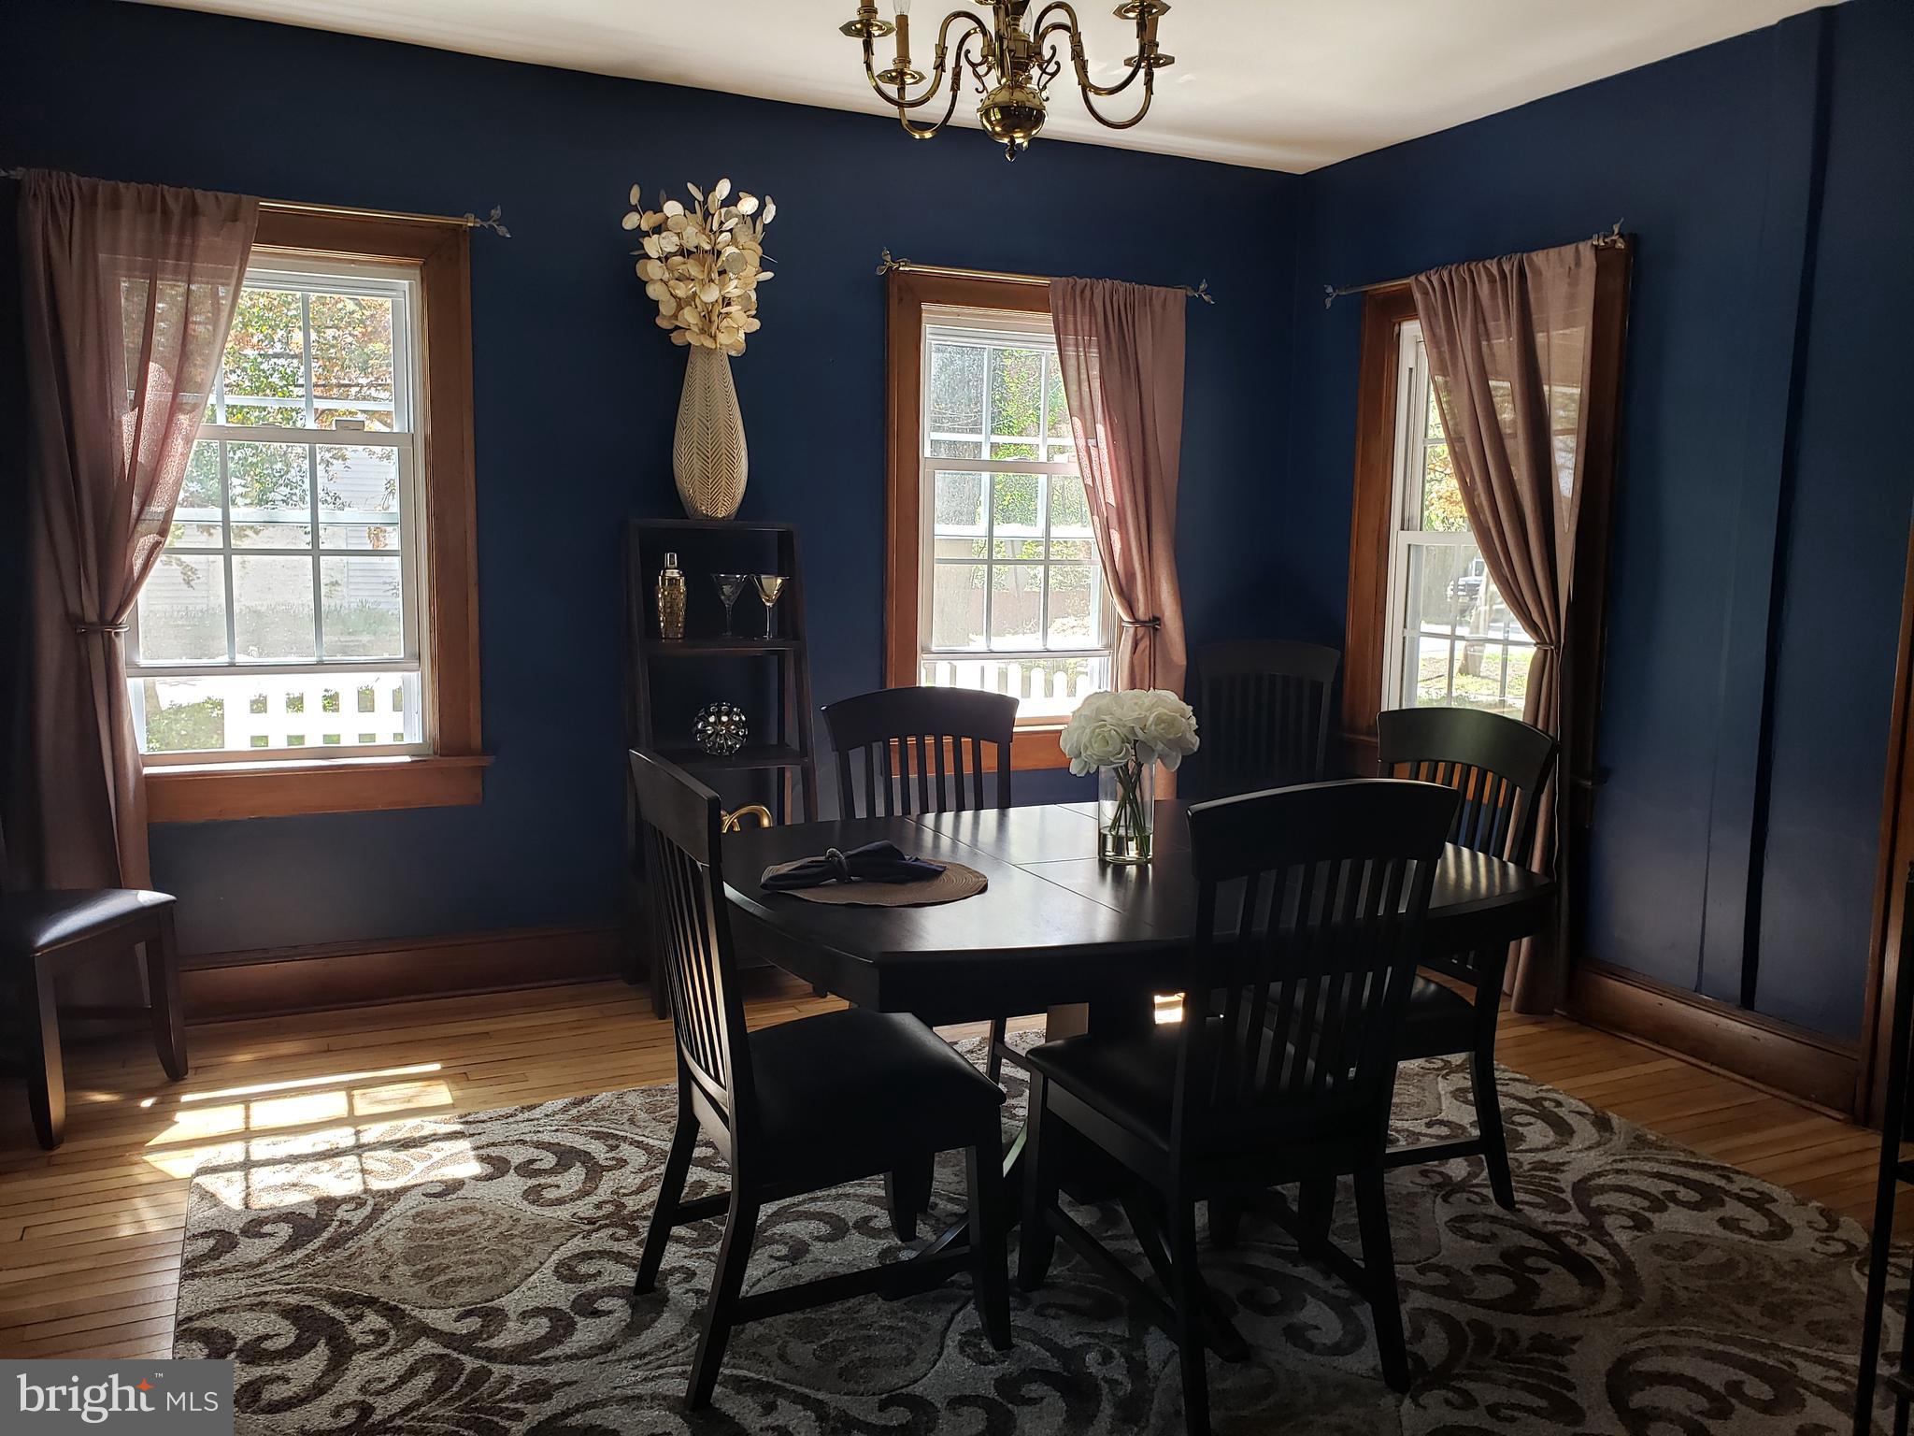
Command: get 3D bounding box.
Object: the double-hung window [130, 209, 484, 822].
[{"bbox_3d":[-1.853,-0.546,3.939,1.074,1.646,0.095,-3,8,-26],"label":"double-hung window"}]

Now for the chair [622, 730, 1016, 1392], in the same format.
[{"bbox_3d":[-0.245,0.551,2.467,0.564,1.002,0.506,-3,8,-24],"label":"chair"}]

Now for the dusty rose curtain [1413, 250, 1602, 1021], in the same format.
[{"bbox_3d":[1.565,-0.247,4.320,0.122,2.176,0.734,-3,8,-26],"label":"dusty rose curtain"}]

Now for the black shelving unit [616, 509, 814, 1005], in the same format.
[{"bbox_3d":[-0.694,0.125,4.240,0.517,1.394,0.408,-3,8,-26],"label":"black shelving unit"}]

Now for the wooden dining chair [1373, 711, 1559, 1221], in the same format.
[{"bbox_3d":[0.833,0.500,2.969,0.564,1.002,0.506,-3,8,-24],"label":"wooden dining chair"}]

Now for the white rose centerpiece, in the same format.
[{"bbox_3d":[0.329,0.109,2.772,0.270,0.330,0.270,1,7,0],"label":"white rose centerpiece"}]

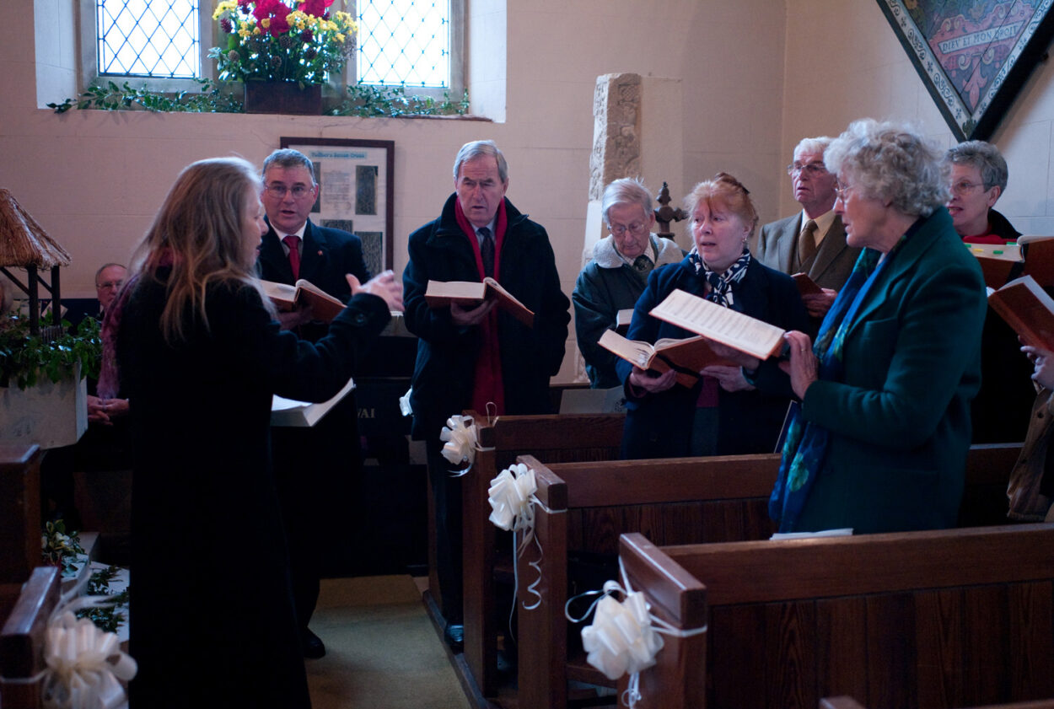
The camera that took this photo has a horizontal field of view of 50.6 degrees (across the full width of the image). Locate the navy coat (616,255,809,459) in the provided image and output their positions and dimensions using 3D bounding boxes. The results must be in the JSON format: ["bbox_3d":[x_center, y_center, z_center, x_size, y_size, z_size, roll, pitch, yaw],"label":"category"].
[{"bbox_3d":[0.528,0.029,3.155,0.500,0.630,0.360,3,6,23],"label":"navy coat"}]

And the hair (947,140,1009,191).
[{"bbox_3d":[1.305,-0.540,3.236,0.200,0.160,0.175,-2,6,-25],"label":"hair"}]

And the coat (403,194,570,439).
[{"bbox_3d":[-0.138,-0.128,3.848,0.550,0.830,0.370,1,5,6],"label":"coat"}]

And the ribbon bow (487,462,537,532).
[{"bbox_3d":[-0.036,0.346,2.710,0.100,0.165,0.150,-1,6,-13],"label":"ribbon bow"}]

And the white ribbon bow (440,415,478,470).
[{"bbox_3d":[-0.211,0.275,3.467,0.100,0.165,0.160,-1,6,-13],"label":"white ribbon bow"}]

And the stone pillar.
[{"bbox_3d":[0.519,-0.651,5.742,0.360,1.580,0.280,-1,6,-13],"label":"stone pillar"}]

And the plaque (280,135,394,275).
[{"bbox_3d":[-0.941,-0.700,5.543,0.565,0.770,0.035,-1,6,-13],"label":"plaque"}]

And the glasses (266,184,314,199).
[{"bbox_3d":[-0.738,-0.505,3.472,0.148,0.046,0.135,-1,5,-10],"label":"glasses"}]

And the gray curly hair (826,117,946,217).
[{"bbox_3d":[0.764,-0.395,2.366,0.260,0.220,0.220,1,5,9],"label":"gray curly hair"}]

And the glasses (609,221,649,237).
[{"bbox_3d":[0.369,-0.454,3.954,0.140,0.045,0.130,2,24,16],"label":"glasses"}]

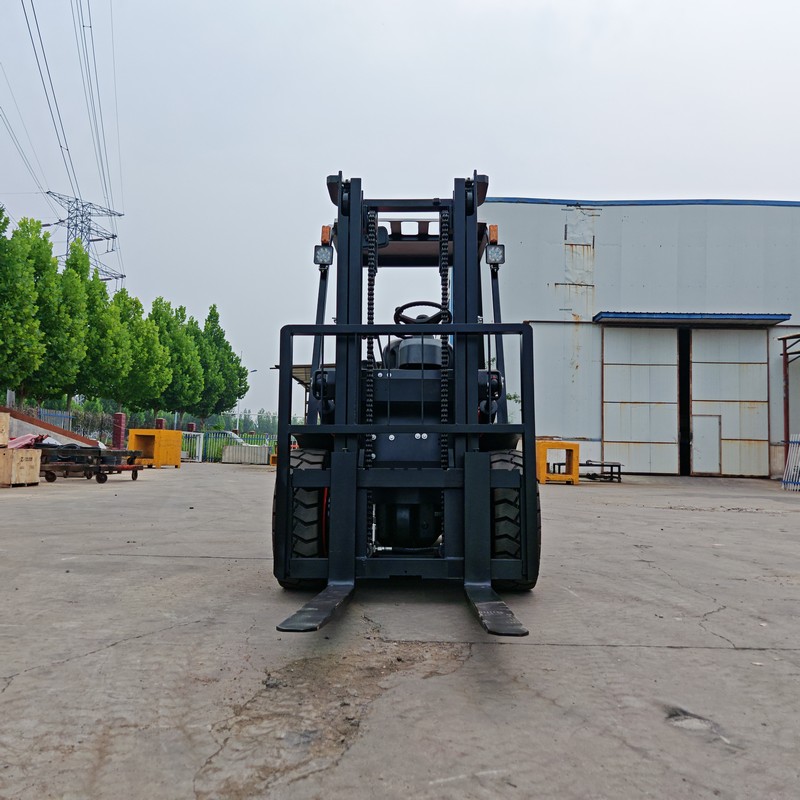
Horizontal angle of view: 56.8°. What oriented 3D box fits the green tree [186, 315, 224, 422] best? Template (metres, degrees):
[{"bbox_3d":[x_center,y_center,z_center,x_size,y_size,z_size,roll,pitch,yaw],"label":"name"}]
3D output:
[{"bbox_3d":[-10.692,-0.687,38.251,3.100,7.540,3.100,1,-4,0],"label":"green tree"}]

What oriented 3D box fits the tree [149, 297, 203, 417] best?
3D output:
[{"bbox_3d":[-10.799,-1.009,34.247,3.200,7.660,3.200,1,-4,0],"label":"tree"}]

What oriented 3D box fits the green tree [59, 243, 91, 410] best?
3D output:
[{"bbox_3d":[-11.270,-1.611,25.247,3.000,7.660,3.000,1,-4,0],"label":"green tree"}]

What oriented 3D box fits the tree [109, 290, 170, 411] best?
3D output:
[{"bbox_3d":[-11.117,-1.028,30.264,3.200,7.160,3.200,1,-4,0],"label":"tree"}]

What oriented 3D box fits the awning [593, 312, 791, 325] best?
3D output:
[{"bbox_3d":[9.480,-2.718,24.300,6.250,0.320,1.000,0,-4,5],"label":"awning"}]

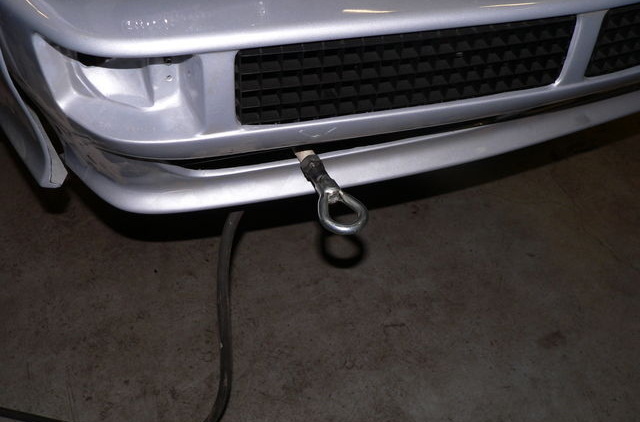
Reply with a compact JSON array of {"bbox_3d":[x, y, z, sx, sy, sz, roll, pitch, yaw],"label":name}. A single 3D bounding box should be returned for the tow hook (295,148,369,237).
[{"bbox_3d":[0.004,-0.038,0.990,0.065,0.028,0.206,-9,36,-13],"label":"tow hook"}]

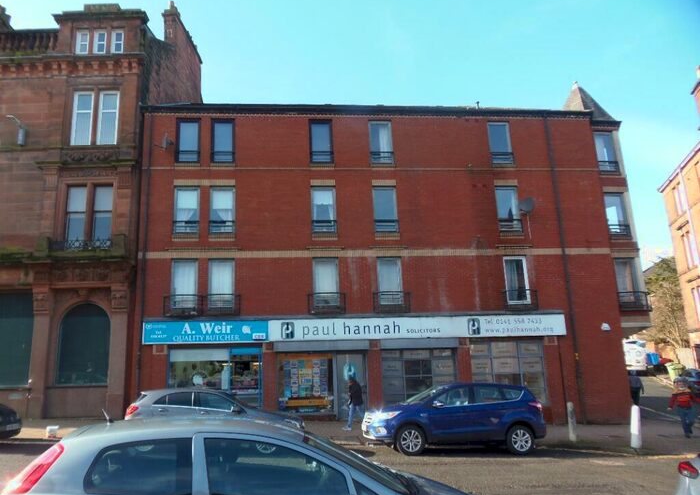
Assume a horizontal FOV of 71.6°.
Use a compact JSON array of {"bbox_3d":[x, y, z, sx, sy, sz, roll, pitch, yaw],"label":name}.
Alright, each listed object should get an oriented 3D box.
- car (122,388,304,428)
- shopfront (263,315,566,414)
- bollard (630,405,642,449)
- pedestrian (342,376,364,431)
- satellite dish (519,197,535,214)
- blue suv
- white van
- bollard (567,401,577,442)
[{"bbox_3d":[-3.271,4.244,12.257,4.300,1.440,1.790,2,-13,-5],"label":"car"},{"bbox_3d":[2.469,4.113,16.862,10.600,3.480,0.500,-1,-11,-5],"label":"shopfront"},{"bbox_3d":[7.671,4.833,13.148,0.280,1.110,0.280,4,-12,-4],"label":"bollard"},{"bbox_3d":[0.099,4.805,14.965,0.620,1.640,0.500,-1,-11,-5],"label":"pedestrian"},{"bbox_3d":[6.556,-1.556,17.983,0.400,0.530,0.550,5,-13,-30],"label":"satellite dish"},{"bbox_3d":[2.516,4.312,12.573,4.520,1.690,1.840,2,-13,-5],"label":"blue suv"},{"bbox_3d":[20.208,8.019,35.862,2.000,2.500,5.200,-6,-12,21],"label":"white van"},{"bbox_3d":[6.291,4.977,13.893,0.200,1.060,0.200,-1,-11,-5],"label":"bollard"}]

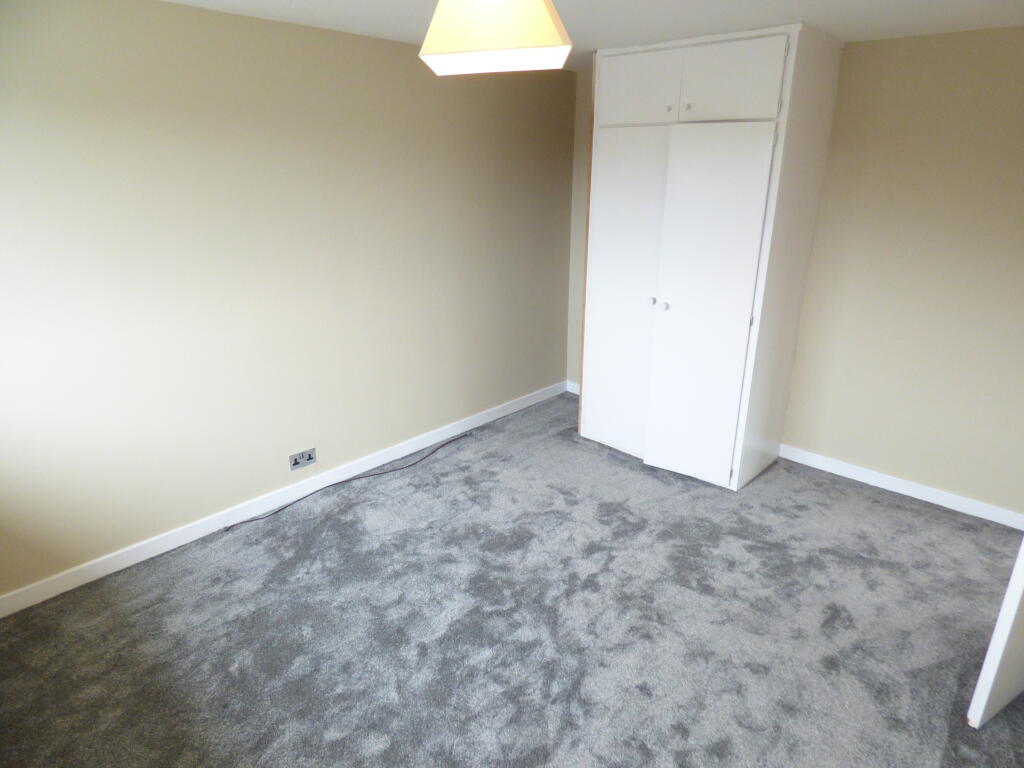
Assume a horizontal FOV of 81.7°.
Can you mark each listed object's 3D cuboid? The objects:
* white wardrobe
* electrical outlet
[{"bbox_3d":[1.060,-0.676,3.483,1.090,2.290,0.580,18,26,41],"label":"white wardrobe"},{"bbox_3d":[-1.132,0.410,3.218,0.012,0.087,0.147,18,26,41],"label":"electrical outlet"}]

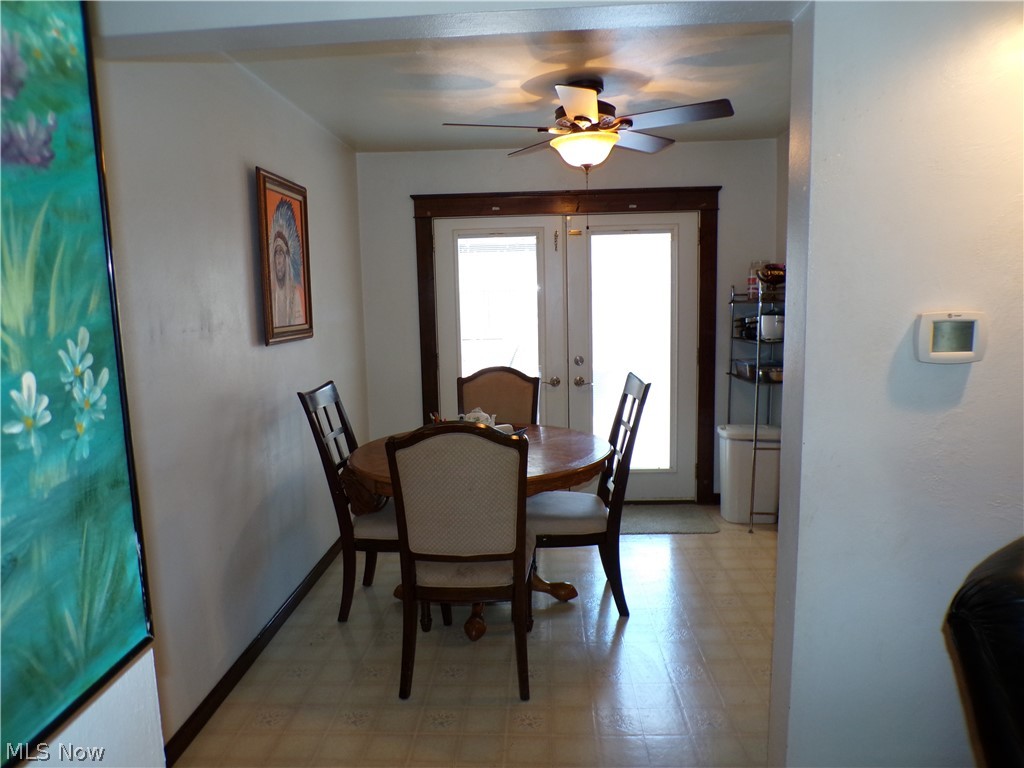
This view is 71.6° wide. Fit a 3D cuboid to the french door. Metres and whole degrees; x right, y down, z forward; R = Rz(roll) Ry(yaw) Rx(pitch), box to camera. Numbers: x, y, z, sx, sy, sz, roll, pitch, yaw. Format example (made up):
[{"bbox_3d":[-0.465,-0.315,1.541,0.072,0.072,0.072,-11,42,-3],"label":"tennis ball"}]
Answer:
[{"bbox_3d":[0.380,-0.151,4.875,1.752,1.962,0.075,-1,7,3],"label":"french door"}]

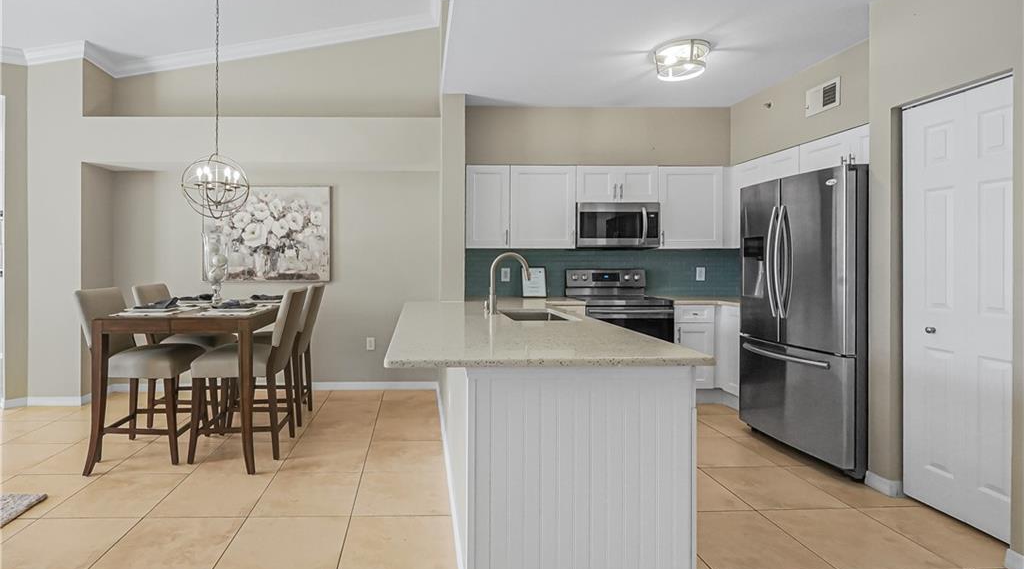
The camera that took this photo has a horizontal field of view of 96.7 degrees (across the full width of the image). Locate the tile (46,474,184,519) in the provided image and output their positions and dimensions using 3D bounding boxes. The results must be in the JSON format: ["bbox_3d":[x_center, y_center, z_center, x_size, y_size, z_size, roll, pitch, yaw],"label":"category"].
[{"bbox_3d":[-2.180,1.167,2.546,0.533,0.015,0.505,0,2,-5],"label":"tile"}]

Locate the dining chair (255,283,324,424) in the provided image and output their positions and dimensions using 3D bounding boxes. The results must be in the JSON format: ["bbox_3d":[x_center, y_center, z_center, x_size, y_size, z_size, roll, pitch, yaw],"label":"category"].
[{"bbox_3d":[-1.919,0.554,3.744,0.640,1.080,0.480,0,2,-3],"label":"dining chair"}]

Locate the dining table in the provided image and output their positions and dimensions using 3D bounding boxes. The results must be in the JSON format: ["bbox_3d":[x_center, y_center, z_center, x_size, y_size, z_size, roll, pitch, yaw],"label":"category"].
[{"bbox_3d":[-2.200,0.655,3.460,1.000,0.930,1.440,0,2,-7],"label":"dining table"}]

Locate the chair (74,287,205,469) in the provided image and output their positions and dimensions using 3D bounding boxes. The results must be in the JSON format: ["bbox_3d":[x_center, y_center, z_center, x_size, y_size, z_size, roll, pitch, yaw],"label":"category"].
[{"bbox_3d":[-2.511,0.584,3.134,0.650,1.080,0.490,0,2,-3],"label":"chair"}]

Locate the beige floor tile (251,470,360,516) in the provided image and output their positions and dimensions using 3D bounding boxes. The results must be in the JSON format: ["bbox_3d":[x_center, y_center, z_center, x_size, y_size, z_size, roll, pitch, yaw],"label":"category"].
[{"bbox_3d":[-1.097,1.136,2.468,0.500,0.012,0.490,0,2,-6],"label":"beige floor tile"}]

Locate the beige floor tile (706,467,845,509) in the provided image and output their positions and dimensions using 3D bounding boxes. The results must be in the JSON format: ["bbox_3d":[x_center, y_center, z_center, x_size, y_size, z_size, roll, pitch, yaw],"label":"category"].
[{"bbox_3d":[1.468,1.163,2.604,0.515,0.012,0.490,0,2,-6],"label":"beige floor tile"}]

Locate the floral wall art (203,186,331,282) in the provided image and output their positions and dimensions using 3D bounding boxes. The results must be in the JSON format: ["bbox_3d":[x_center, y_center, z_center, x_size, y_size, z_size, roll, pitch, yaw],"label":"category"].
[{"bbox_3d":[-2.358,-0.486,4.380,1.220,0.915,0.040,0,2,-3],"label":"floral wall art"}]

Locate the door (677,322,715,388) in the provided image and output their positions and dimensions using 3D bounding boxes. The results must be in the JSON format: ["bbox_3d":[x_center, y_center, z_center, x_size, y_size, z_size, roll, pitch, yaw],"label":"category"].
[{"bbox_3d":[1.589,0.606,3.940,0.330,0.570,0.022,0,2,-3],"label":"door"}]

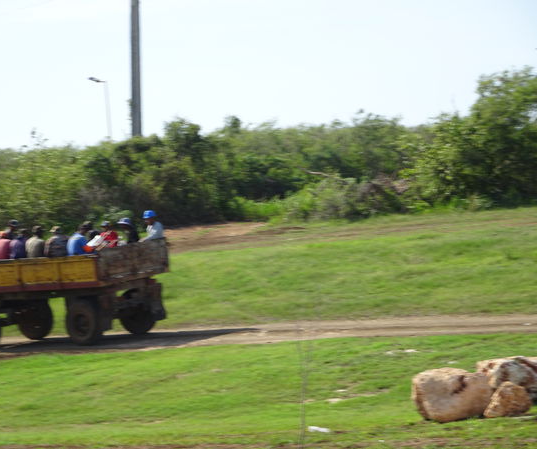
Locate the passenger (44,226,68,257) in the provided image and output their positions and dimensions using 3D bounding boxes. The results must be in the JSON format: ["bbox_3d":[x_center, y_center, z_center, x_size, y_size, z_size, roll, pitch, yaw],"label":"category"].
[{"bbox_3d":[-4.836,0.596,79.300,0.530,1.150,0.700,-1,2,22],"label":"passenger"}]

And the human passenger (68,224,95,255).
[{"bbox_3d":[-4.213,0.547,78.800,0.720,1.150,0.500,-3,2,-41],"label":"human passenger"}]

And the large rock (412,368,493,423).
[{"bbox_3d":[2.909,2.688,54.400,1.270,0.840,0.950,-2,1,11],"label":"large rock"}]

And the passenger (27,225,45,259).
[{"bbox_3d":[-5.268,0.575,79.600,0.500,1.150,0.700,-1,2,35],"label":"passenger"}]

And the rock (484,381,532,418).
[{"bbox_3d":[3.744,2.741,54.200,0.740,0.580,0.600,-2,1,6],"label":"rock"}]

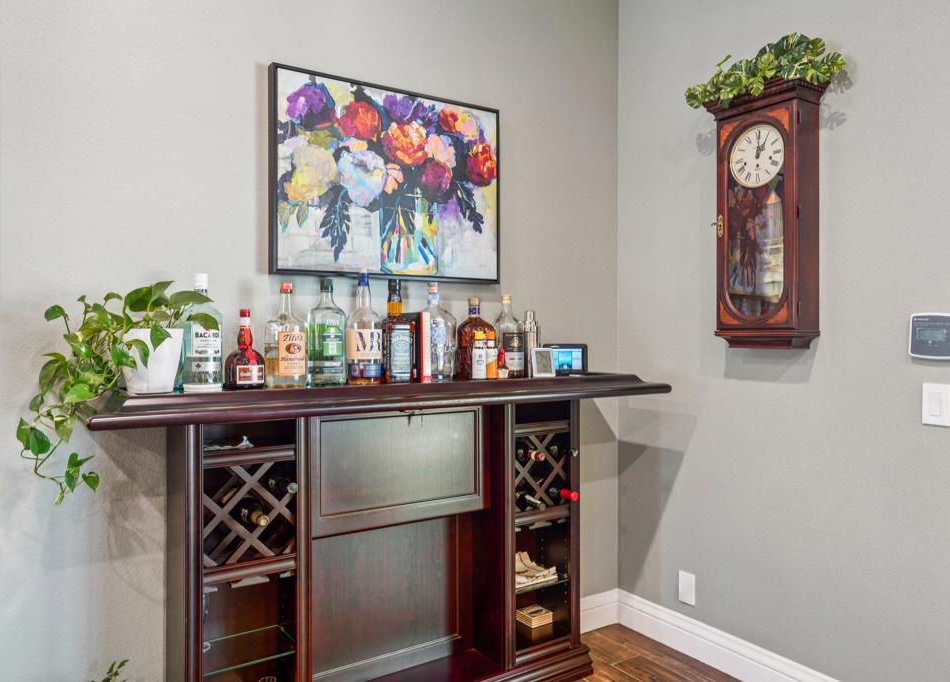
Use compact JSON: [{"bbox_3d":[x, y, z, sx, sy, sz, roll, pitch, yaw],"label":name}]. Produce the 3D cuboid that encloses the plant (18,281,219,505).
[{"bbox_3d":[-0.867,0.117,1.681,0.434,0.525,0.353,0,0,-34],"label":"plant"}]

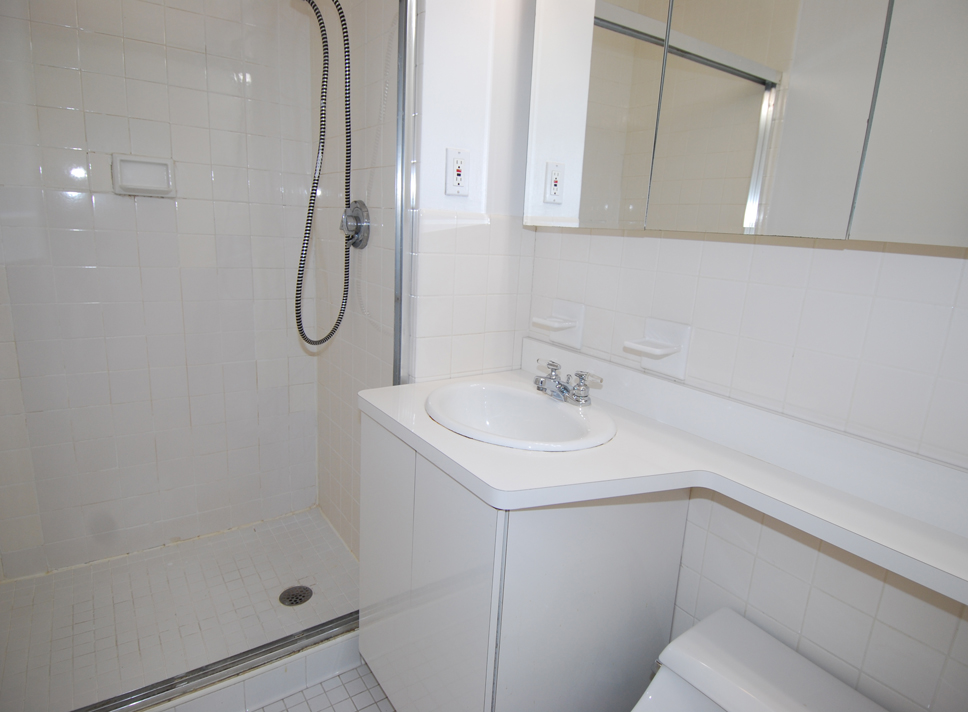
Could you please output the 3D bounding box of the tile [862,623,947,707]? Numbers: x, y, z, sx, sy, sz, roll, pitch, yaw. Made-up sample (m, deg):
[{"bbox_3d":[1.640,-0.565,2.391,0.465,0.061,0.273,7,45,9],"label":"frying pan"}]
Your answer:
[{"bbox_3d":[0.705,0.519,0.893,0.009,0.108,0.108,-5,15,-34],"label":"tile"}]

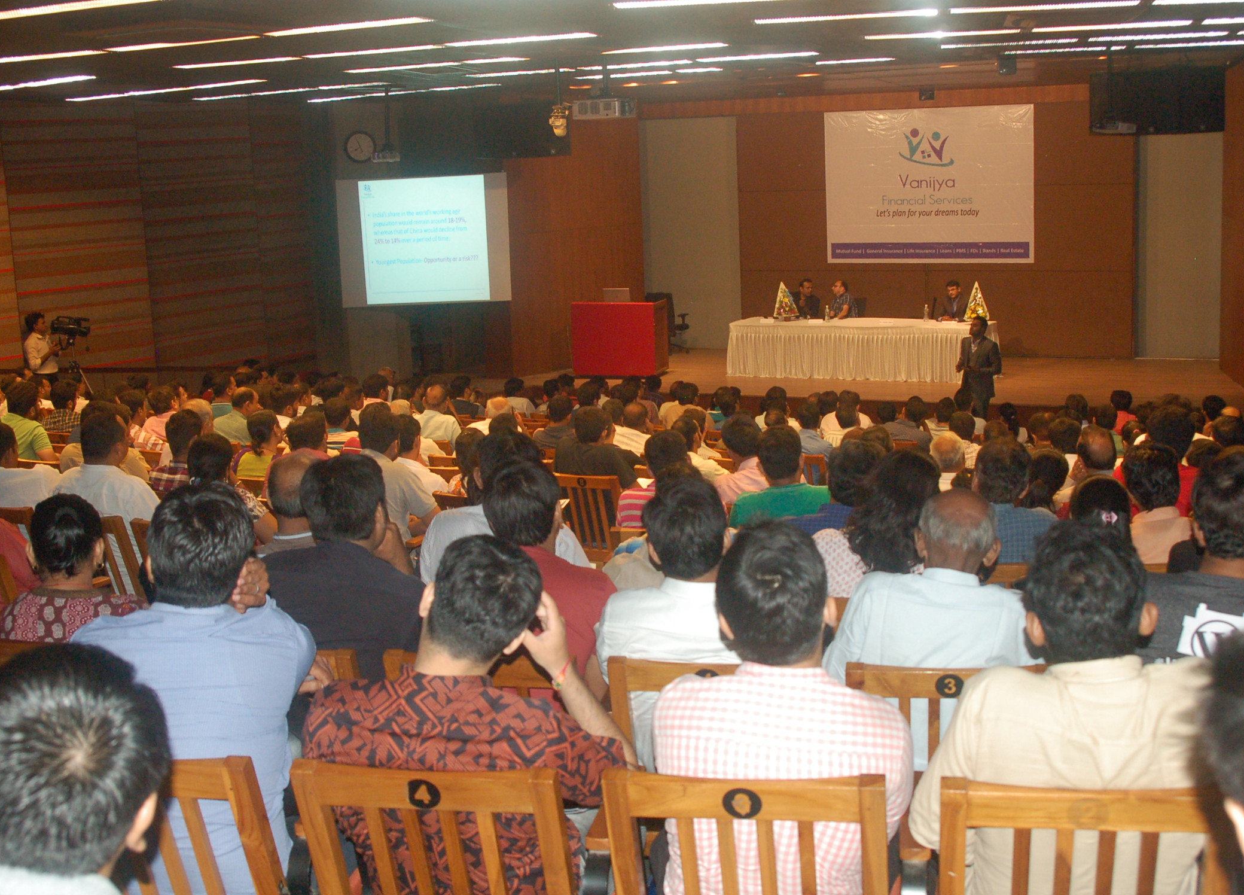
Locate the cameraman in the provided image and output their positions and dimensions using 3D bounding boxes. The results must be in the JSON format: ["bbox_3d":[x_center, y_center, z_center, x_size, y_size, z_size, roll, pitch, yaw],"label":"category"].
[{"bbox_3d":[-6.710,-0.738,18.355,0.450,1.680,0.500,-3,11,-8],"label":"cameraman"}]

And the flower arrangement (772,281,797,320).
[{"bbox_3d":[2.279,-2.032,21.900,0.360,0.540,0.220,3,12,25],"label":"flower arrangement"}]

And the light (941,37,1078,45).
[{"bbox_3d":[3.475,-3.632,14.100,1.220,0.060,0.100,1,11,16],"label":"light"}]

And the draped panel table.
[{"bbox_3d":[3.307,-1.345,21.486,3.685,0.740,0.860,3,12,25],"label":"draped panel table"}]

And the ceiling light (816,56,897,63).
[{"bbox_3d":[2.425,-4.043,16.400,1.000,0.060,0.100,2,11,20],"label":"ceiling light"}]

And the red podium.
[{"bbox_3d":[-0.009,-1.555,22.203,1.241,1.080,0.620,2,11,20],"label":"red podium"}]

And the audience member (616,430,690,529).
[{"bbox_3d":[0.285,0.500,7.301,0.480,1.250,0.780,2,12,21],"label":"audience member"}]

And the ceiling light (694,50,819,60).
[{"bbox_3d":[1.276,-3.683,14.800,1.220,0.060,0.100,3,12,23],"label":"ceiling light"}]

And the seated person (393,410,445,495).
[{"bbox_3d":[-1.072,0.388,9.088,0.480,1.250,0.780,4,13,29],"label":"seated person"}]

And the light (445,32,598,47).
[{"bbox_3d":[-0.737,-2.982,11.500,1.220,0.080,0.300,1,12,19],"label":"light"}]

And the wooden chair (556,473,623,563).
[{"bbox_3d":[-0.051,0.538,8.721,0.500,0.900,0.580,3,12,26],"label":"wooden chair"}]

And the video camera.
[{"bbox_3d":[-5.928,-1.298,16.900,0.440,0.260,0.220,-5,11,-13],"label":"video camera"}]

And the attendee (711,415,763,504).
[{"bbox_3d":[0.669,0.422,7.407,0.500,1.250,0.750,0,11,12],"label":"attendee"}]

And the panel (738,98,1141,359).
[{"bbox_3d":[4.510,-3.155,23.134,5.836,3.594,0.100,3,12,23],"label":"panel"}]

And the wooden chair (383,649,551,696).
[{"bbox_3d":[-0.250,0.852,3.717,0.480,0.930,0.550,0,11,10],"label":"wooden chair"}]

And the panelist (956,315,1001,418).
[{"bbox_3d":[4.114,-0.659,18.159,0.520,1.720,0.420,4,12,27],"label":"panelist"}]

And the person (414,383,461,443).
[{"bbox_3d":[-1.348,0.092,12.504,0.480,1.250,0.780,1,12,19],"label":"person"}]

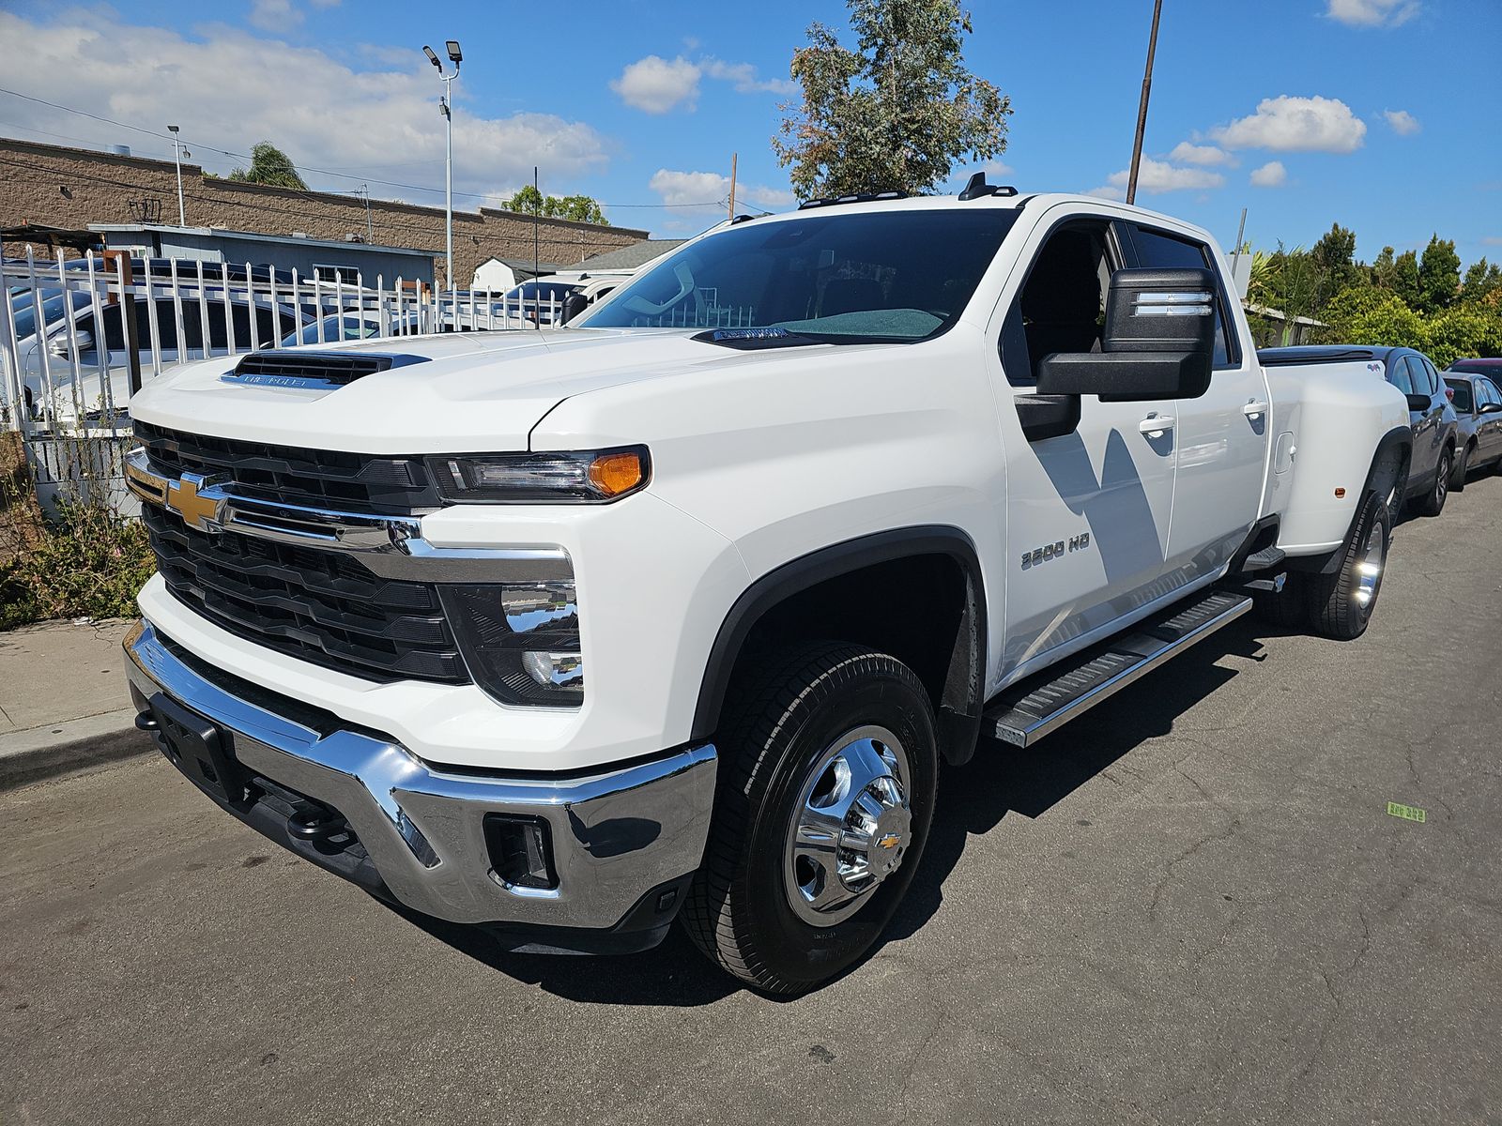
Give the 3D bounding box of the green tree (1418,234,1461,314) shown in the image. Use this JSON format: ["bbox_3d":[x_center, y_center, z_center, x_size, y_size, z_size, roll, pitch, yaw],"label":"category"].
[{"bbox_3d":[22.916,-8.159,33.959,1.900,5.740,1.900,9,14,32],"label":"green tree"}]

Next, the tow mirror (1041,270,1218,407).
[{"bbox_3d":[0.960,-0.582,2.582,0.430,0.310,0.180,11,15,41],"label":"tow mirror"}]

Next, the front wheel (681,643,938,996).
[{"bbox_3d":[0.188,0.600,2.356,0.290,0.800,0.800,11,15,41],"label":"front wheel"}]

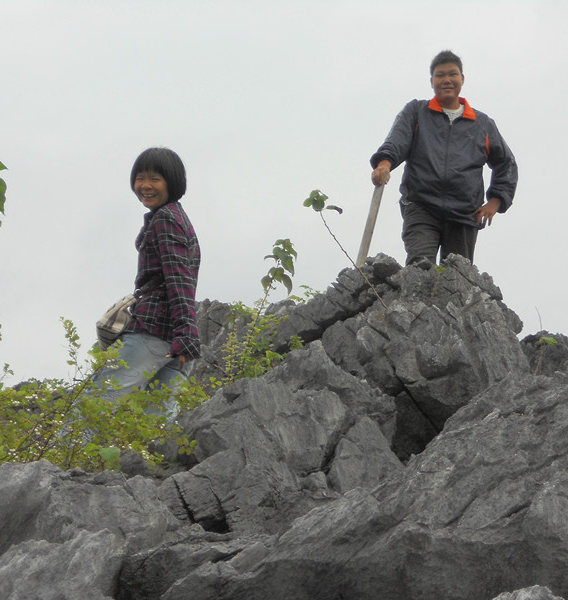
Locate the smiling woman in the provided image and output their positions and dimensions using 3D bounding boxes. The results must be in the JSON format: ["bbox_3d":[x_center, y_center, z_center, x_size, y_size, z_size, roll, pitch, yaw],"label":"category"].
[{"bbox_3d":[-0.556,0.123,7.500,0.550,1.360,0.470,2,-11,-12],"label":"smiling woman"}]

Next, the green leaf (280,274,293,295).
[{"bbox_3d":[0.010,-0.060,8.200,0.046,0.077,0.030,0,-11,0],"label":"green leaf"}]

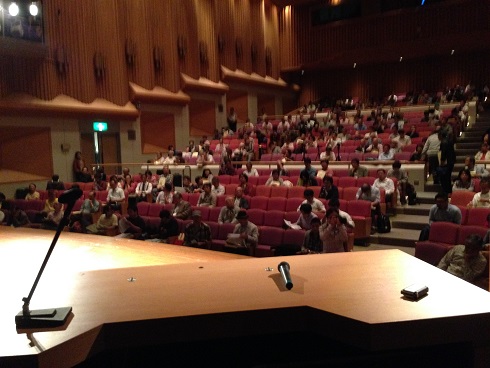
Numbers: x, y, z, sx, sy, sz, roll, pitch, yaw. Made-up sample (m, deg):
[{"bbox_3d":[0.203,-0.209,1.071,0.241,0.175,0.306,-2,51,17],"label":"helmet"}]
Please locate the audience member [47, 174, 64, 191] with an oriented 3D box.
[{"bbox_3d":[-5.177,0.351,12.652,0.530,1.200,0.720,1,6,20],"label":"audience member"}]

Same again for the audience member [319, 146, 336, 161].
[{"bbox_3d":[2.522,-0.543,14.329,0.520,1.200,0.720,2,7,25],"label":"audience member"}]

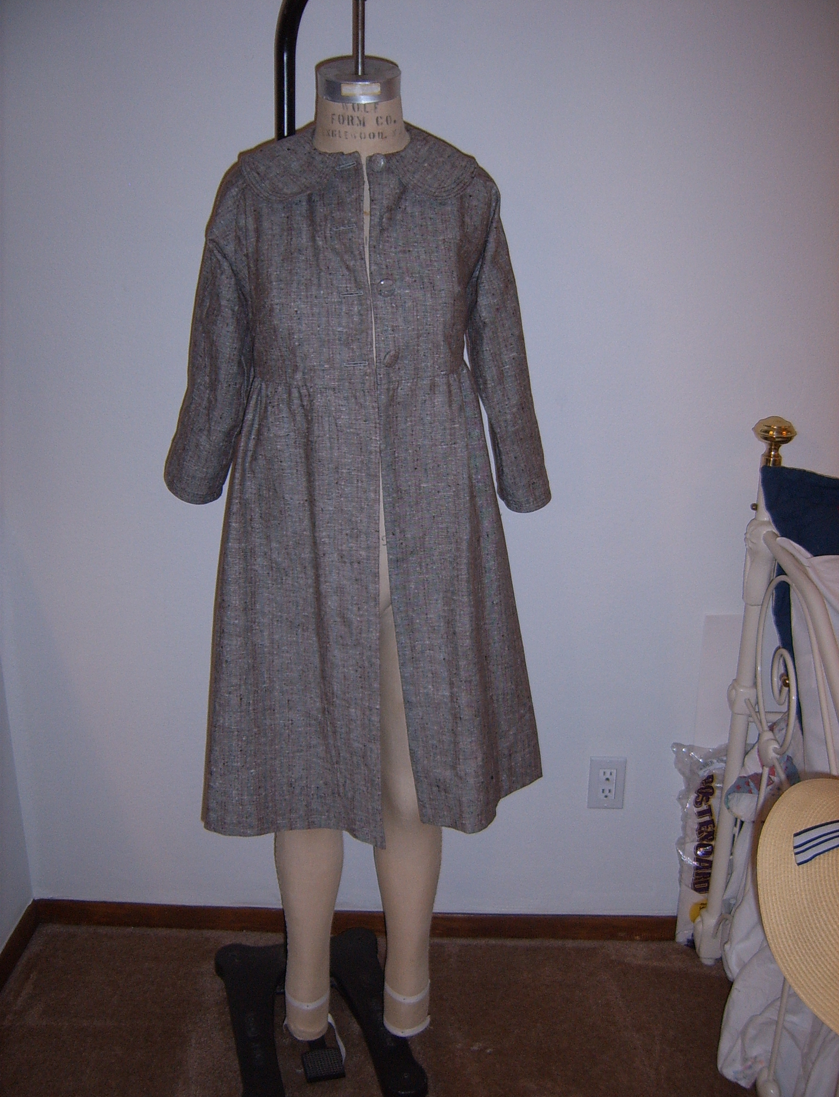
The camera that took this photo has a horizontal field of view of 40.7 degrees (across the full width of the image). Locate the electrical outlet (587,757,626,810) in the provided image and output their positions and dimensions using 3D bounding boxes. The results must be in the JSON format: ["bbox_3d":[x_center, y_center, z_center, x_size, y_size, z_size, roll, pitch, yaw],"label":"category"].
[{"bbox_3d":[0.365,0.457,2.200,0.070,0.114,0.008,1,18,3],"label":"electrical outlet"}]

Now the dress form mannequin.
[{"bbox_3d":[-0.083,0.082,1.632,0.345,1.470,0.250,-1,18,-4],"label":"dress form mannequin"}]

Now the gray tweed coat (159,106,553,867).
[{"bbox_3d":[-0.086,-0.075,1.575,0.530,0.980,0.310,-1,18,-4],"label":"gray tweed coat"}]

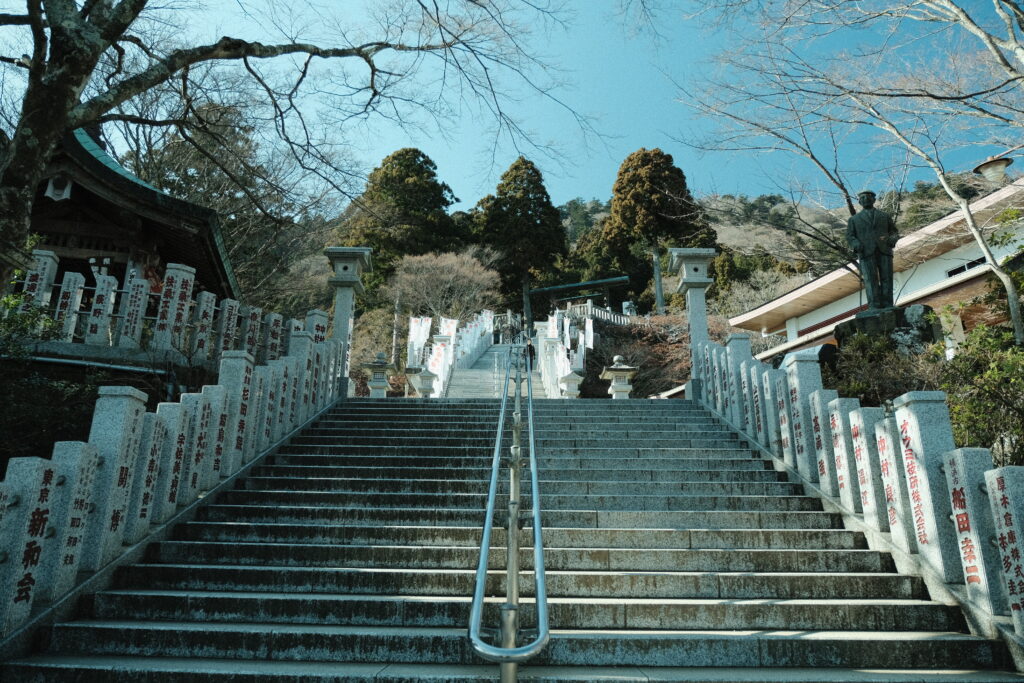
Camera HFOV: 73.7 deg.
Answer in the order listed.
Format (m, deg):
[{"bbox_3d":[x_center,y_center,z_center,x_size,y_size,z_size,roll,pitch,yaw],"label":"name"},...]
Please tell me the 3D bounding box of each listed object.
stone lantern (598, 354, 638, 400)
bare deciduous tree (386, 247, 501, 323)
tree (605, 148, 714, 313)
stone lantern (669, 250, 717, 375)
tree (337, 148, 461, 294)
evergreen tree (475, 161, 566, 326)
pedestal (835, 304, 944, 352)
[{"bbox_3d":[2.638,1.440,16.752,0.930,2.267,0.930,0,-16,1],"label":"stone lantern"},{"bbox_3d":[-4.913,-3.883,48.967,7.600,5.878,7.000,0,-16,1],"label":"bare deciduous tree"},{"bbox_3d":[13.447,-10.256,62.238,9.300,16.403,9.000,0,-16,1],"label":"tree"},{"bbox_3d":[3.070,-0.289,11.422,0.730,2.453,0.730,0,-16,1],"label":"stone lantern"},{"bbox_3d":[-10.157,-10.078,62.187,10.300,16.772,10.000,0,-16,1],"label":"tree"},{"bbox_3d":[0.757,-8.808,60.782,7.800,17.079,7.800,0,-16,1],"label":"evergreen tree"},{"bbox_3d":[5.798,-0.021,10.513,1.450,0.755,1.200,-10,-19,31],"label":"pedestal"}]

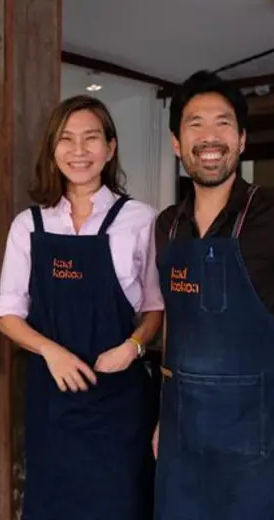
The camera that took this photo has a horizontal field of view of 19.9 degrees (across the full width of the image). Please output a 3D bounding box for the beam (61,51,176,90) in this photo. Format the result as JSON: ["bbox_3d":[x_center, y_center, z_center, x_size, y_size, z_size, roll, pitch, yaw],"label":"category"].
[{"bbox_3d":[-0.125,-1.396,5.797,0.080,0.075,1.270,1,1,38],"label":"beam"}]

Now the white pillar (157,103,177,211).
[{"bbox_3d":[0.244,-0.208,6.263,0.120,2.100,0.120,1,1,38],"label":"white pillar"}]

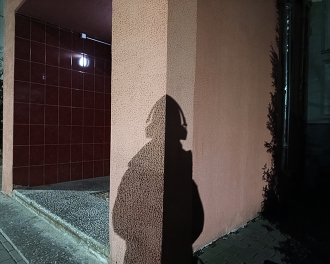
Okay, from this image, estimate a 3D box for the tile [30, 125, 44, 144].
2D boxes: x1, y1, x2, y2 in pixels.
[{"bbox_3d":[-1.878,0.045,3.416,0.010,0.300,0.200,2,1,43],"label":"tile"}]

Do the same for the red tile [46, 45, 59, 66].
[{"bbox_3d":[-1.729,-1.161,3.571,0.012,0.300,0.200,1,0,44],"label":"red tile"}]

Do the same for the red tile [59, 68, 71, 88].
[{"bbox_3d":[-1.592,-0.860,3.719,0.010,0.300,0.200,1,0,44],"label":"red tile"}]

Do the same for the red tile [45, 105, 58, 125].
[{"bbox_3d":[-1.735,-0.254,3.567,0.200,0.300,0.010,0,1,-45],"label":"red tile"}]

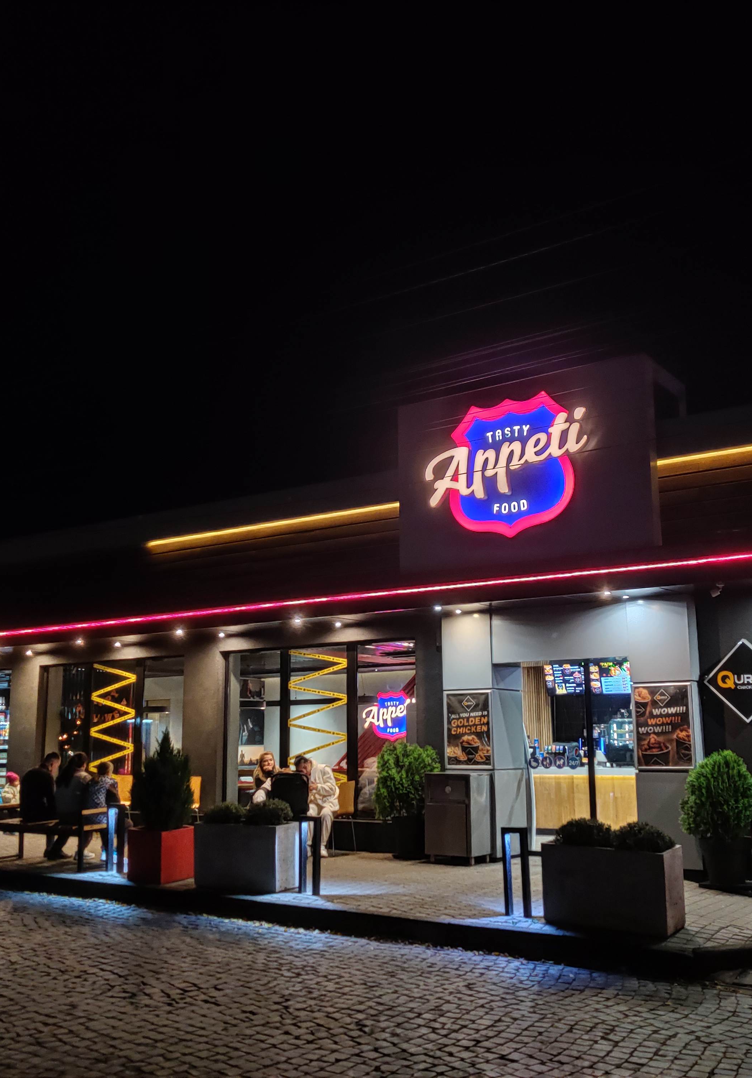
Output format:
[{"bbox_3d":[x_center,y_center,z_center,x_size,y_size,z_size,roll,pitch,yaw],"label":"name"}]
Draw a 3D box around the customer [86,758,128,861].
[{"bbox_3d":[-2.992,3.039,12.435,0.390,1.126,0.620,-8,-14,33],"label":"customer"}]

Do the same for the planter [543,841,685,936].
[{"bbox_3d":[1.823,2.675,8.666,0.975,0.578,0.460,-8,-14,34],"label":"planter"}]

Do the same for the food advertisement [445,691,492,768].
[{"bbox_3d":[1.100,2.256,13.250,0.635,0.910,0.040,-8,-14,33],"label":"food advertisement"}]

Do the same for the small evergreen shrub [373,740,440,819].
[{"bbox_3d":[0.384,2.994,13.935,0.810,0.945,0.810,0,-10,0],"label":"small evergreen shrub"}]

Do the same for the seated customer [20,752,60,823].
[{"bbox_3d":[-3.779,3.073,12.912,0.520,1.230,0.760,-6,-12,28],"label":"seated customer"}]

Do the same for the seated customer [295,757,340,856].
[{"bbox_3d":[-0.697,3.307,13.970,0.520,1.200,0.760,-8,-13,33],"label":"seated customer"}]

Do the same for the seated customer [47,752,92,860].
[{"bbox_3d":[-3.366,3.045,12.721,0.480,1.220,0.760,-6,-12,28],"label":"seated customer"}]

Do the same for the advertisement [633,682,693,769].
[{"bbox_3d":[3.087,1.998,11.983,0.654,0.906,0.040,-8,-13,36],"label":"advertisement"}]

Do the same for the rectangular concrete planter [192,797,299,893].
[{"bbox_3d":[-1.236,3.000,11.085,0.891,0.851,0.567,-5,-11,25],"label":"rectangular concrete planter"}]

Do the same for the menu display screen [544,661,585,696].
[{"bbox_3d":[3.249,2.360,18.861,0.857,0.557,0.060,-8,3,36],"label":"menu display screen"}]

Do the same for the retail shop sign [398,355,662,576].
[{"bbox_3d":[1.531,-0.690,11.932,2.940,1.962,0.220,-8,-13,33],"label":"retail shop sign"}]

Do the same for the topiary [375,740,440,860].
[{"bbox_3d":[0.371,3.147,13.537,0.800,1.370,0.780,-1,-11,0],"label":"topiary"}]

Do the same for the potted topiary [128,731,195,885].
[{"bbox_3d":[-2.162,2.669,11.290,0.570,1.451,0.570,-8,-14,33],"label":"potted topiary"}]

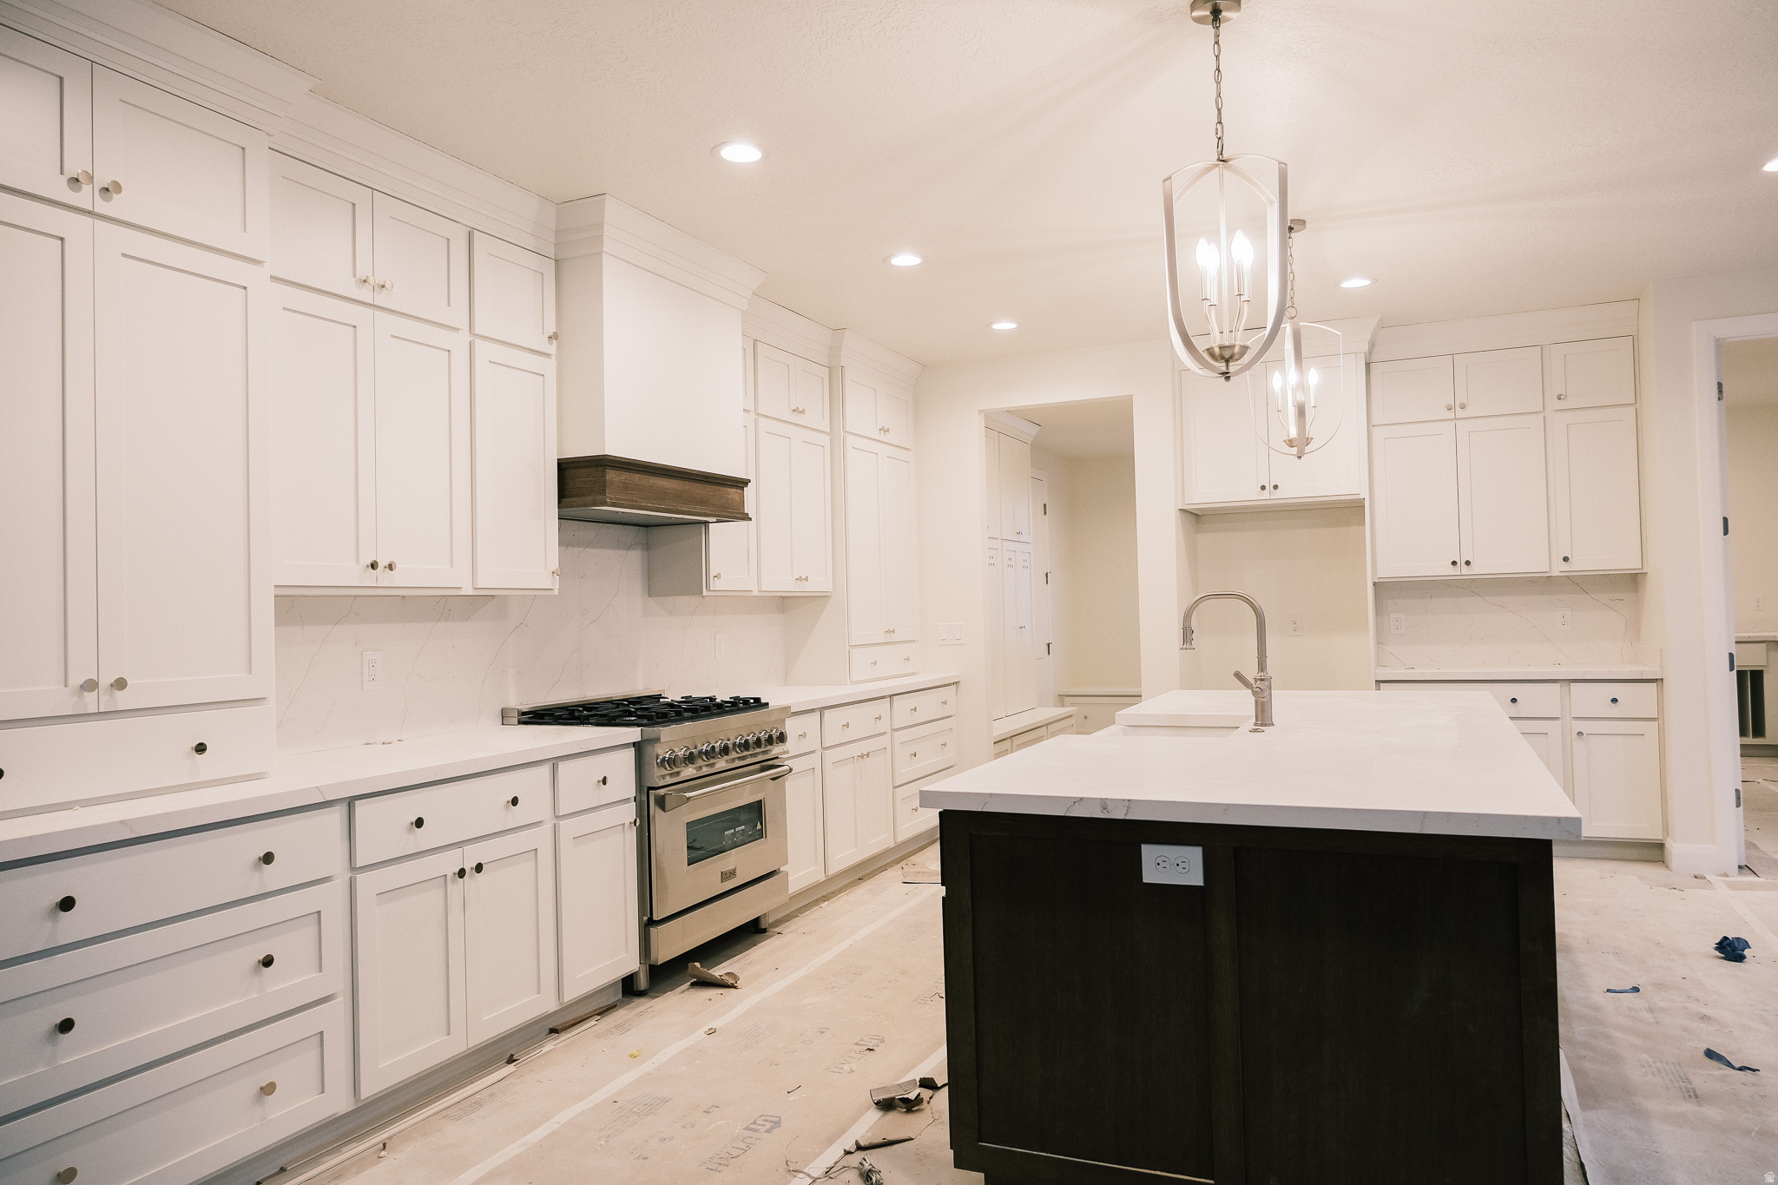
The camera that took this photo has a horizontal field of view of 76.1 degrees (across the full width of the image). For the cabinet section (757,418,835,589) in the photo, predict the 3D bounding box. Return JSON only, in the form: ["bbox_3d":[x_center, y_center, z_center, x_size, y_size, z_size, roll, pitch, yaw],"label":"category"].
[{"bbox_3d":[-0.604,-0.404,5.679,0.319,0.824,0.719,-2,-1,25],"label":"cabinet section"}]

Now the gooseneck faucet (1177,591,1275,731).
[{"bbox_3d":[1.060,0.207,3.588,0.280,0.422,0.095,-2,-1,25],"label":"gooseneck faucet"}]

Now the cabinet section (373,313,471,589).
[{"bbox_3d":[-1.554,-0.417,3.522,0.310,0.817,0.352,-2,-1,25],"label":"cabinet section"}]

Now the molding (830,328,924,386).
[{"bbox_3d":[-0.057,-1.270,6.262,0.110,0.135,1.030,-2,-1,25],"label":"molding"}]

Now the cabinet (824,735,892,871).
[{"bbox_3d":[-0.380,1.004,5.512,0.550,0.563,0.727,-2,-1,25],"label":"cabinet"}]

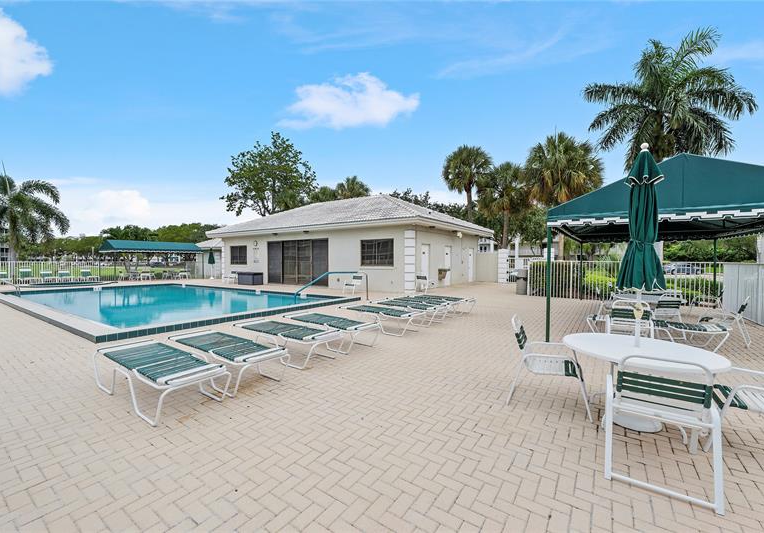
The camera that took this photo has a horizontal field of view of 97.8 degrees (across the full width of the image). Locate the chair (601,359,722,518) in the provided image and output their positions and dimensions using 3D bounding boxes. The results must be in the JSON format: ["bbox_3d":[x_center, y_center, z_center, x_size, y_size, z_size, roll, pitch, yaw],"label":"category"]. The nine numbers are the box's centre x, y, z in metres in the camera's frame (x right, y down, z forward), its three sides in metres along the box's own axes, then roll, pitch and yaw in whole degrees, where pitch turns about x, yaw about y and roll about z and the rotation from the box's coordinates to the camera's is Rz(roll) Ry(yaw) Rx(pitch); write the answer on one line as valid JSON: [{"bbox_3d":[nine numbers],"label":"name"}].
[{"bbox_3d":[2.021,1.040,2.464,0.590,0.890,0.770,1,1,35],"label":"chair"}]

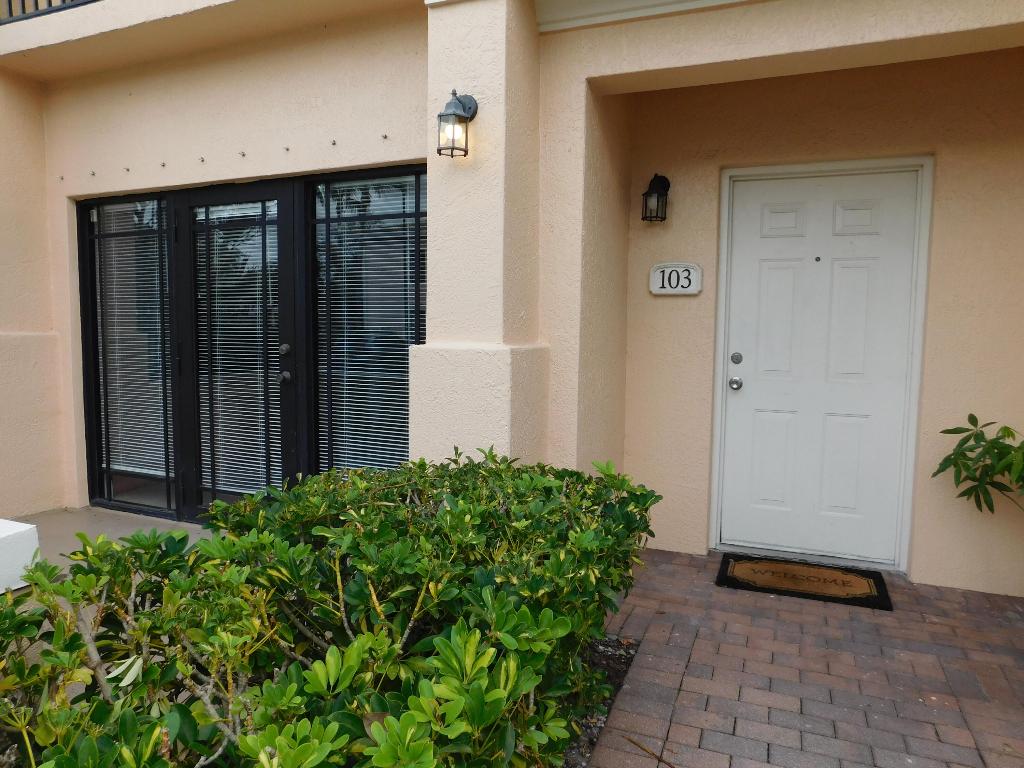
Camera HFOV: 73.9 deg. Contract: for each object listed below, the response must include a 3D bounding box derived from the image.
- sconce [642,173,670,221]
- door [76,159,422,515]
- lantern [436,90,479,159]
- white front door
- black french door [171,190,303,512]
[{"bbox_3d":[0.790,-1.011,3.719,0.135,0.255,0.185,2,5,22],"label":"sconce"},{"bbox_3d":[-1.612,-0.142,4.135,2.740,2.090,0.100,2,5,22],"label":"door"},{"bbox_3d":[-0.219,-1.012,2.671,0.137,0.260,0.185,2,5,22],"label":"lantern"},{"bbox_3d":[1.629,-0.081,3.682,0.895,2.040,0.070,2,5,22],"label":"white front door"},{"bbox_3d":[-1.678,-0.125,4.147,0.930,2.030,0.070,2,5,22],"label":"black french door"}]

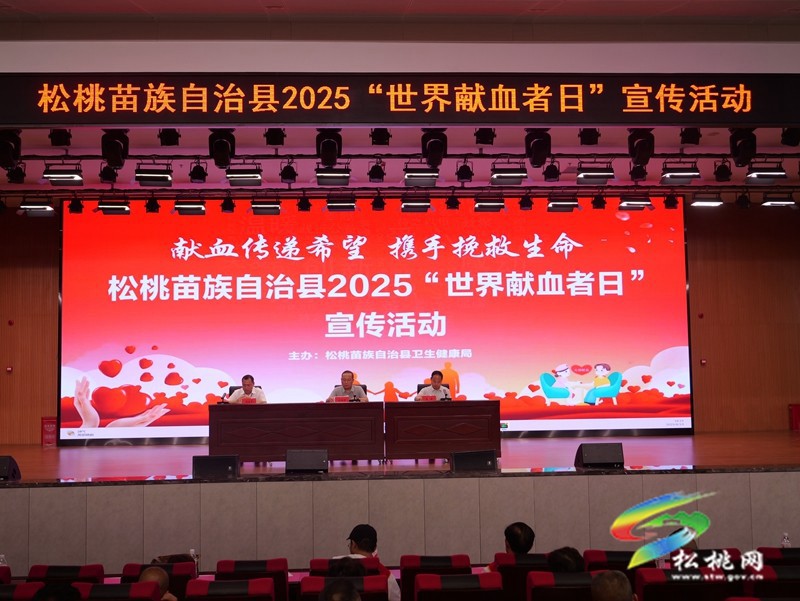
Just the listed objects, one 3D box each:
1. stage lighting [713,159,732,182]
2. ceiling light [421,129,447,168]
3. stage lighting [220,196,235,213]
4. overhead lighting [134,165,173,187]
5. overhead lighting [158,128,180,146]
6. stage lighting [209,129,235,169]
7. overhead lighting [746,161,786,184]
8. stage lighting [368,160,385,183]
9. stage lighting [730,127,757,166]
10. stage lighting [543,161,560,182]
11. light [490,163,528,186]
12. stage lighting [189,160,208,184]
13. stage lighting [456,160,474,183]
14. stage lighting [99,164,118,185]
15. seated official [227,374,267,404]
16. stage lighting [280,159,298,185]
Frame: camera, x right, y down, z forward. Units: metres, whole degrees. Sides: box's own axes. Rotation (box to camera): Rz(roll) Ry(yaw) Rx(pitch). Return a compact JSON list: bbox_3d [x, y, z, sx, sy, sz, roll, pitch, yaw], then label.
[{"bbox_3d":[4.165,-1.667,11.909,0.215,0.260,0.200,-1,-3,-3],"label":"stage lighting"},{"bbox_3d":[0.373,-1.727,10.145,0.300,0.540,0.300,-1,-4,-3],"label":"ceiling light"},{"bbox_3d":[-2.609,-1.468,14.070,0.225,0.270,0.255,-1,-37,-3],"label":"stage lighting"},{"bbox_3d":[-3.350,-1.699,12.572,0.490,0.270,0.260,-1,-4,-3],"label":"overhead lighting"},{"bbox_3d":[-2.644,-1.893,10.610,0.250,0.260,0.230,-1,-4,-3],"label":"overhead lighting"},{"bbox_3d":[-2.053,-1.777,10.641,0.300,0.500,0.270,-1,-4,-3],"label":"stage lighting"},{"bbox_3d":[5.160,-1.802,13.023,0.500,0.280,0.260,-1,-4,-3],"label":"overhead lighting"},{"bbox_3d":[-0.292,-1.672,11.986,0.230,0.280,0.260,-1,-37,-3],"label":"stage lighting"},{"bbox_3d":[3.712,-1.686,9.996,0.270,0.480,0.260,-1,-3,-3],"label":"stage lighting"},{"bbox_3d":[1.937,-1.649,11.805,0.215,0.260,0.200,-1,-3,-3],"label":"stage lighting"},{"bbox_3d":[1.381,-1.617,11.777,0.430,0.250,0.280,-1,-3,-3],"label":"light"},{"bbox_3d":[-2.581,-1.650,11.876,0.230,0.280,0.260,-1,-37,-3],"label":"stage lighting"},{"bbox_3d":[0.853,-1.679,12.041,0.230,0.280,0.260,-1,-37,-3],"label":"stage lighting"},{"bbox_3d":[-3.952,-1.722,12.541,0.240,0.270,0.210,-1,-4,-3],"label":"stage lighting"},{"bbox_3d":[-1.949,1.505,11.833,0.520,1.110,0.720,-1,-3,-3],"label":"seated official"},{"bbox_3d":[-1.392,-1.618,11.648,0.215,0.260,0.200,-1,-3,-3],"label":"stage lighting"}]

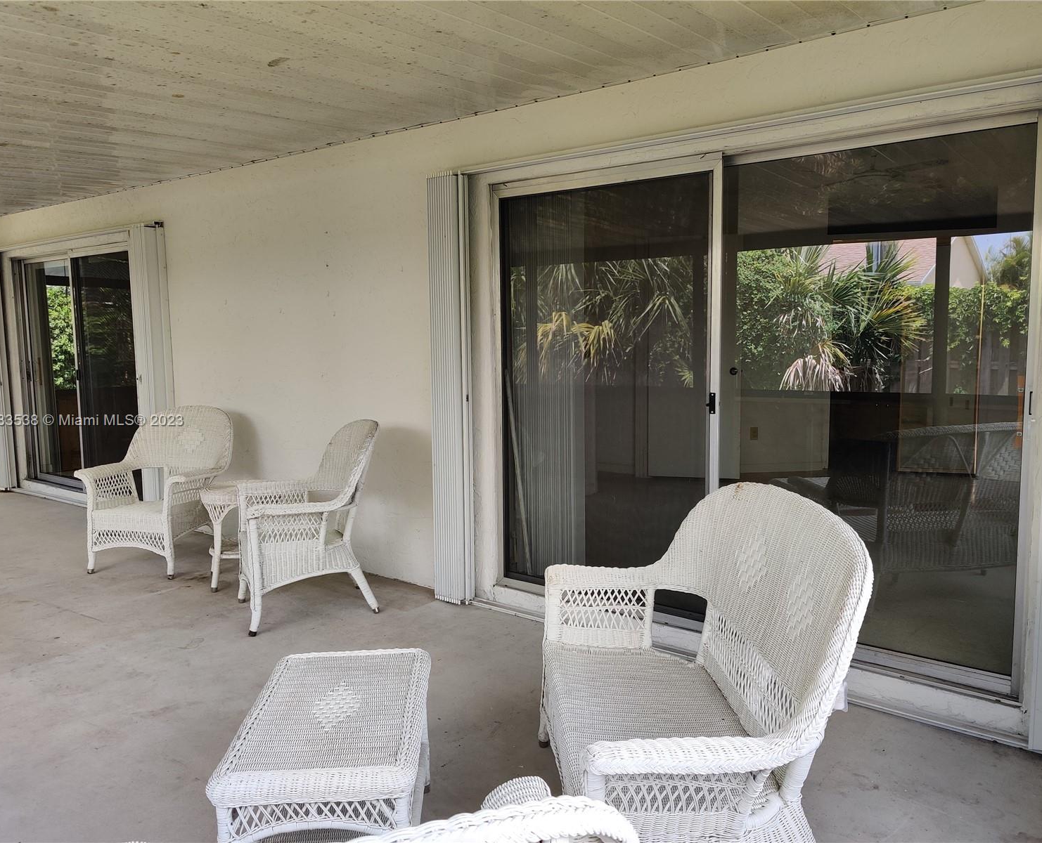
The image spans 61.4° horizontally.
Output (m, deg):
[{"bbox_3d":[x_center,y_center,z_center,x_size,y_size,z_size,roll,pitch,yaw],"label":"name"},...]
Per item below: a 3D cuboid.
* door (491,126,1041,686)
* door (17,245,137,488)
[{"bbox_3d":[0.802,-0.091,3.676,2.364,1.995,0.120,4,8,39],"label":"door"},{"bbox_3d":[-3.613,-0.394,7.217,2.264,2.005,0.120,4,8,39],"label":"door"}]

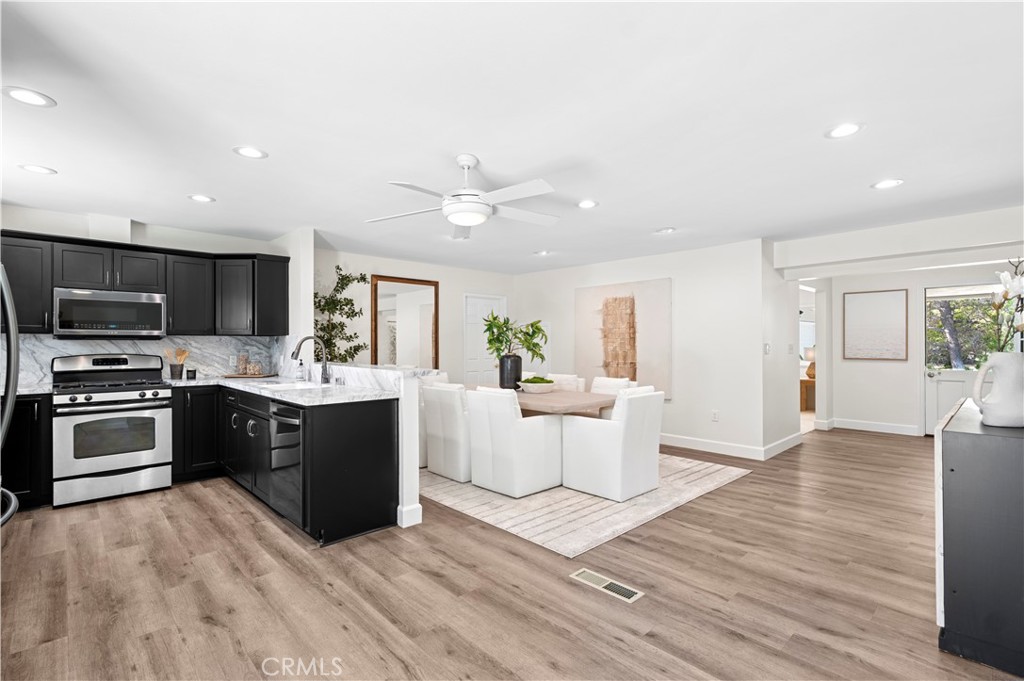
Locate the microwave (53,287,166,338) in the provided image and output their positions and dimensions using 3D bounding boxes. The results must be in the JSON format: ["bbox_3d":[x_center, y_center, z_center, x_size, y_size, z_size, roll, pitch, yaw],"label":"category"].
[{"bbox_3d":[-3.676,-0.232,4.189,0.756,0.420,0.389,1,-1,-43],"label":"microwave"}]

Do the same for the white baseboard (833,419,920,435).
[{"bbox_3d":[5.206,1.245,6.529,0.020,0.153,0.966,1,-1,-43],"label":"white baseboard"}]

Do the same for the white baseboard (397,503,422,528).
[{"bbox_3d":[-0.736,1.245,3.266,0.157,0.138,0.102,0,-1,-44],"label":"white baseboard"}]

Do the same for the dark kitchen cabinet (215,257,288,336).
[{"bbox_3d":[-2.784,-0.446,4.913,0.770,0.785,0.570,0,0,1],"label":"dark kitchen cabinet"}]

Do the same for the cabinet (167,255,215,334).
[{"bbox_3d":[-3.275,-0.437,4.607,0.380,0.767,0.327,1,-1,-43],"label":"cabinet"}]

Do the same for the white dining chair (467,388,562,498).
[{"bbox_3d":[0.037,0.874,4.125,0.650,0.880,0.575,0,-1,-44],"label":"white dining chair"}]

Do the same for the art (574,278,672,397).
[{"bbox_3d":[1.472,-0.007,6.253,0.043,1.544,1.538,1,-1,-43],"label":"art"}]

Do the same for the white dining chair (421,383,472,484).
[{"bbox_3d":[-0.446,0.878,4.615,0.636,0.883,0.600,1,-1,-43],"label":"white dining chair"}]

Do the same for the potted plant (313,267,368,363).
[{"bbox_3d":[-2.036,0.236,5.346,0.766,2.211,0.790,1,-1,-43],"label":"potted plant"}]

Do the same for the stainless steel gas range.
[{"bbox_3d":[-3.539,0.727,4.048,0.760,1.195,0.690,0,-1,-44],"label":"stainless steel gas range"}]

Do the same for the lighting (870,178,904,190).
[{"bbox_3d":[2.694,-1.112,3.265,0.195,0.025,0.195,0,-1,-44],"label":"lighting"}]

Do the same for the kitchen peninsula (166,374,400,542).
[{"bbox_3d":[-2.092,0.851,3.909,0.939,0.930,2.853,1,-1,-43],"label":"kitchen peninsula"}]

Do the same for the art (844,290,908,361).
[{"bbox_3d":[5.204,-0.212,6.531,0.043,0.997,0.741,1,-1,-43],"label":"art"}]

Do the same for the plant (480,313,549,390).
[{"bbox_3d":[0.035,0.117,5.340,0.760,0.892,0.620,0,-1,0],"label":"plant"}]

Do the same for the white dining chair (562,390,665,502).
[{"bbox_3d":[0.893,0.872,4.032,0.567,0.880,0.675,0,-1,-44],"label":"white dining chair"}]

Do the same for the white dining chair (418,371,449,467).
[{"bbox_3d":[-0.947,0.882,5.035,0.650,0.880,0.570,0,-1,-44],"label":"white dining chair"}]

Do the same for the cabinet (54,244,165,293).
[{"bbox_3d":[-3.678,-0.634,4.189,0.760,0.380,0.310,0,-1,-44],"label":"cabinet"}]

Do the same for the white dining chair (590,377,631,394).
[{"bbox_3d":[0.931,0.870,4.963,0.636,0.895,0.593,1,-1,-43],"label":"white dining chair"}]

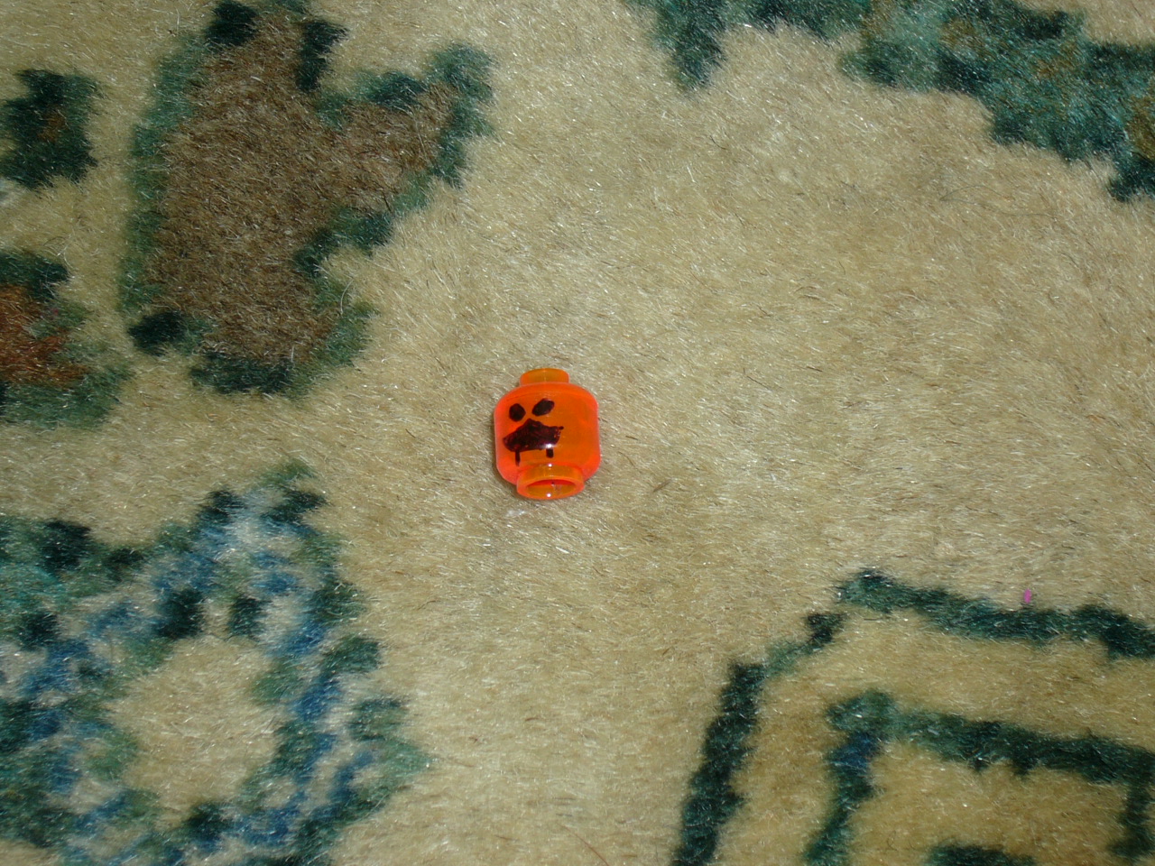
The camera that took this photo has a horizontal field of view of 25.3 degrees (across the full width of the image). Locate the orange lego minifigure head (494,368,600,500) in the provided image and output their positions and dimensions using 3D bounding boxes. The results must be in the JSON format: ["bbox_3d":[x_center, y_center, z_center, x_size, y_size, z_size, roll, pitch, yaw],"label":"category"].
[{"bbox_3d":[-0.003,0.000,0.246,0.010,0.010,0.011,-10,68,17],"label":"orange lego minifigure head"}]

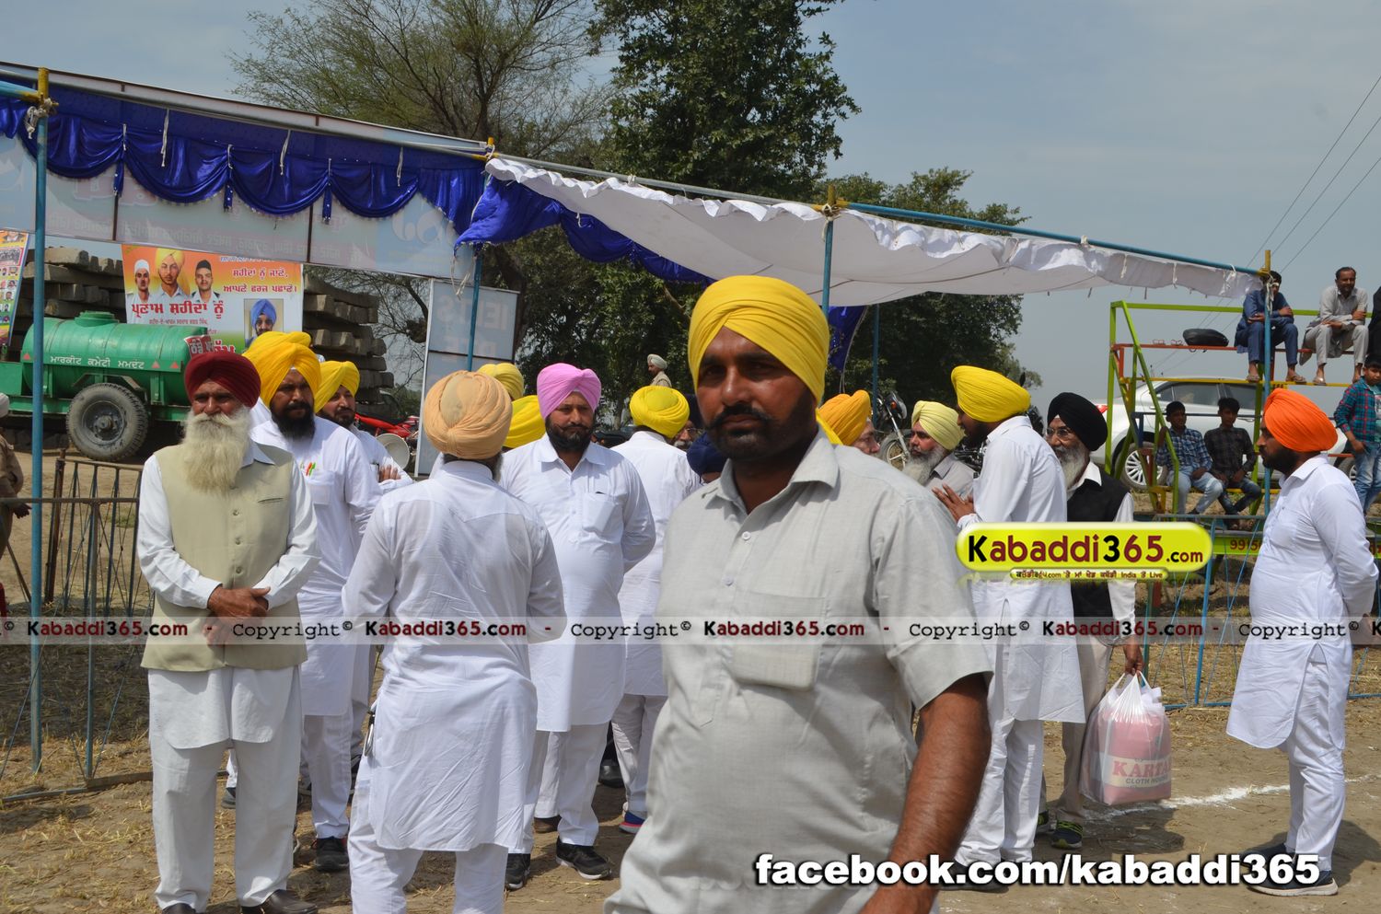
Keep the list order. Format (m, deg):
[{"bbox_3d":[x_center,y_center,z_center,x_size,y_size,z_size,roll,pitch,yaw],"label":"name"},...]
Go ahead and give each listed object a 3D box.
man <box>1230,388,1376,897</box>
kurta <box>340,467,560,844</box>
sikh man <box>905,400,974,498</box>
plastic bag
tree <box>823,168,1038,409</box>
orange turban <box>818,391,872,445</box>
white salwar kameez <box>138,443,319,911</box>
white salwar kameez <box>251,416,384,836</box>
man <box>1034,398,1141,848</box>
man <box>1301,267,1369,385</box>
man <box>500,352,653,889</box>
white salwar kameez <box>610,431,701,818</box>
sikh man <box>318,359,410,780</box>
[{"bbox_3d":[2.150,0.630,5.250,0.470,1.740,0.490,1,0,5],"label":"man"},{"bbox_3d":[-0.665,0.545,4.170,0.610,1.070,0.400,1,0,5],"label":"kurta"},{"bbox_3d":[1.190,0.610,7.000,0.520,1.740,0.380,1,1,45],"label":"sikh man"},{"bbox_3d":[1.660,1.070,5.700,0.290,0.500,0.240,1,0,-21],"label":"plastic bag"},{"bbox_3d":[4.800,-2.500,30.000,4.900,6.200,4.800,1,0,0],"label":"tree"},{"bbox_3d":[0.605,-0.152,6.000,0.260,0.220,0.230,1,2,-28],"label":"orange turban"},{"bbox_3d":[-1.443,0.692,4.670,0.570,1.500,0.360,1,2,-22],"label":"white salwar kameez"},{"bbox_3d":[-1.375,0.595,5.250,0.550,1.470,0.350,1,0,-19],"label":"white salwar kameez"},{"bbox_3d":[1.540,0.621,5.800,0.500,1.740,0.360,3,2,41],"label":"man"},{"bbox_3d":[5.990,-1.220,13.900,0.580,1.100,0.720,1,0,-3],"label":"man"},{"bbox_3d":[-0.390,0.575,5.200,0.560,1.800,0.400,1,0,-10],"label":"man"},{"bbox_3d":[-0.147,0.663,5.880,0.470,1.520,0.320,2,2,-12],"label":"white salwar kameez"},{"bbox_3d":[-1.427,0.481,6.400,0.520,1.790,0.380,1,2,-25],"label":"sikh man"}]

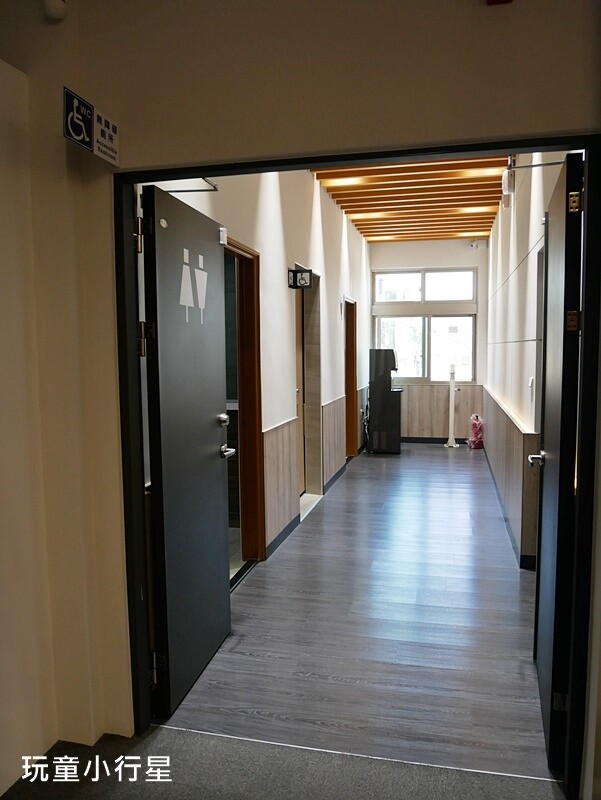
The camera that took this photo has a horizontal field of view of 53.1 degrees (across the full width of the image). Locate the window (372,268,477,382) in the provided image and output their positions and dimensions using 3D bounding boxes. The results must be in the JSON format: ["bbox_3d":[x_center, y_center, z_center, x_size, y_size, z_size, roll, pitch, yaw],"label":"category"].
[{"bbox_3d":[1.887,-1.125,9.217,1.580,1.780,0.120,1,5,14],"label":"window"}]

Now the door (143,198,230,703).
[{"bbox_3d":[-0.476,0.217,2.691,0.048,2.090,0.730,1,5,13],"label":"door"}]

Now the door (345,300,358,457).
[{"bbox_3d":[0.634,-0.250,8.026,0.150,2.100,1.000,1,5,14],"label":"door"}]

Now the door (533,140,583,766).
[{"bbox_3d":[1.009,0.229,2.378,0.050,2.090,0.745,1,5,18],"label":"door"}]

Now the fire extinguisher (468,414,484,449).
[{"bbox_3d":[2.620,0.462,8.901,0.220,0.500,0.200,1,5,14],"label":"fire extinguisher"}]

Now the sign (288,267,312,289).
[{"bbox_3d":[0.002,-0.971,4.801,0.145,0.153,0.180,1,5,14],"label":"sign"}]

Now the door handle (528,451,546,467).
[{"bbox_3d":[1.043,0.265,2.658,0.068,0.066,0.145,1,5,18],"label":"door handle"}]

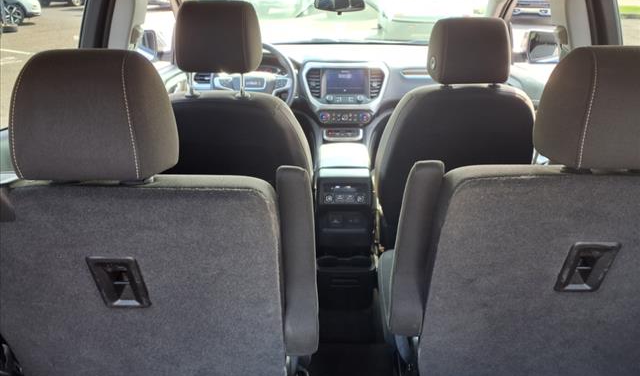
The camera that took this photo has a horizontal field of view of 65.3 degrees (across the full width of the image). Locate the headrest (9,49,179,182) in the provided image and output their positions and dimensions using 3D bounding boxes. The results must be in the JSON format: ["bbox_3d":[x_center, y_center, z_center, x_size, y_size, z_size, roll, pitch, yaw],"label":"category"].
[{"bbox_3d":[-0.358,-0.116,0.800,0.262,0.210,0.130,1,29,1],"label":"headrest"}]

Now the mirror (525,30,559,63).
[{"bbox_3d":[1.068,-0.682,2.400,0.200,0.165,0.110,4,23,10],"label":"mirror"}]

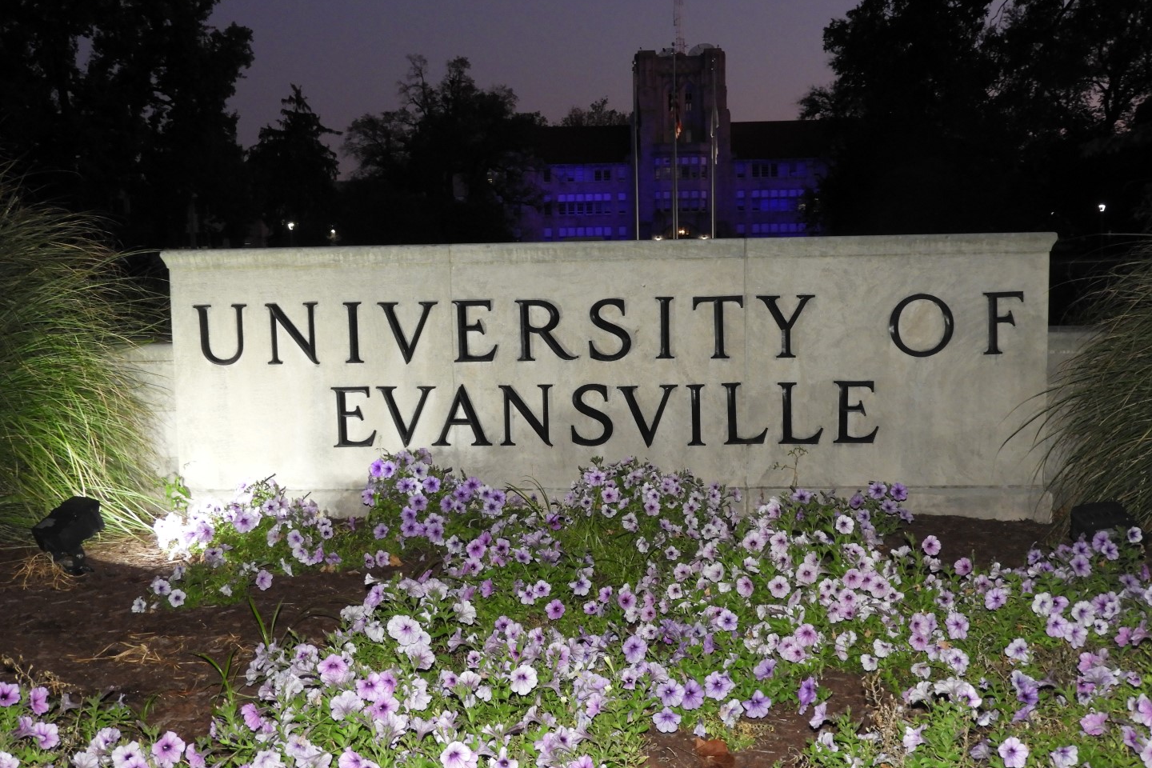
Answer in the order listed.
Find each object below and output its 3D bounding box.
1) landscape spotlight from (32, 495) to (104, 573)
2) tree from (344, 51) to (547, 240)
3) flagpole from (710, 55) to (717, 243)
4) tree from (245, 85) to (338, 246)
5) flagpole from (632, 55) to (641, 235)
[{"bbox_3d":[-1.964,0.585,5.150,0.250,0.300,0.210,-5,7,-36],"label":"landscape spotlight"},{"bbox_3d":[-10.970,-19.224,110.000,16.510,16.060,14.500,-1,6,0],"label":"tree"},{"bbox_3d":[6.207,-10.567,60.000,0.220,8.640,0.220,-1,6,0],"label":"flagpole"},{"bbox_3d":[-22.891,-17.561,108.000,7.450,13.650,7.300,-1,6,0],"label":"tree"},{"bbox_3d":[2.718,-10.527,60.000,0.220,8.600,0.220,-1,6,0],"label":"flagpole"}]

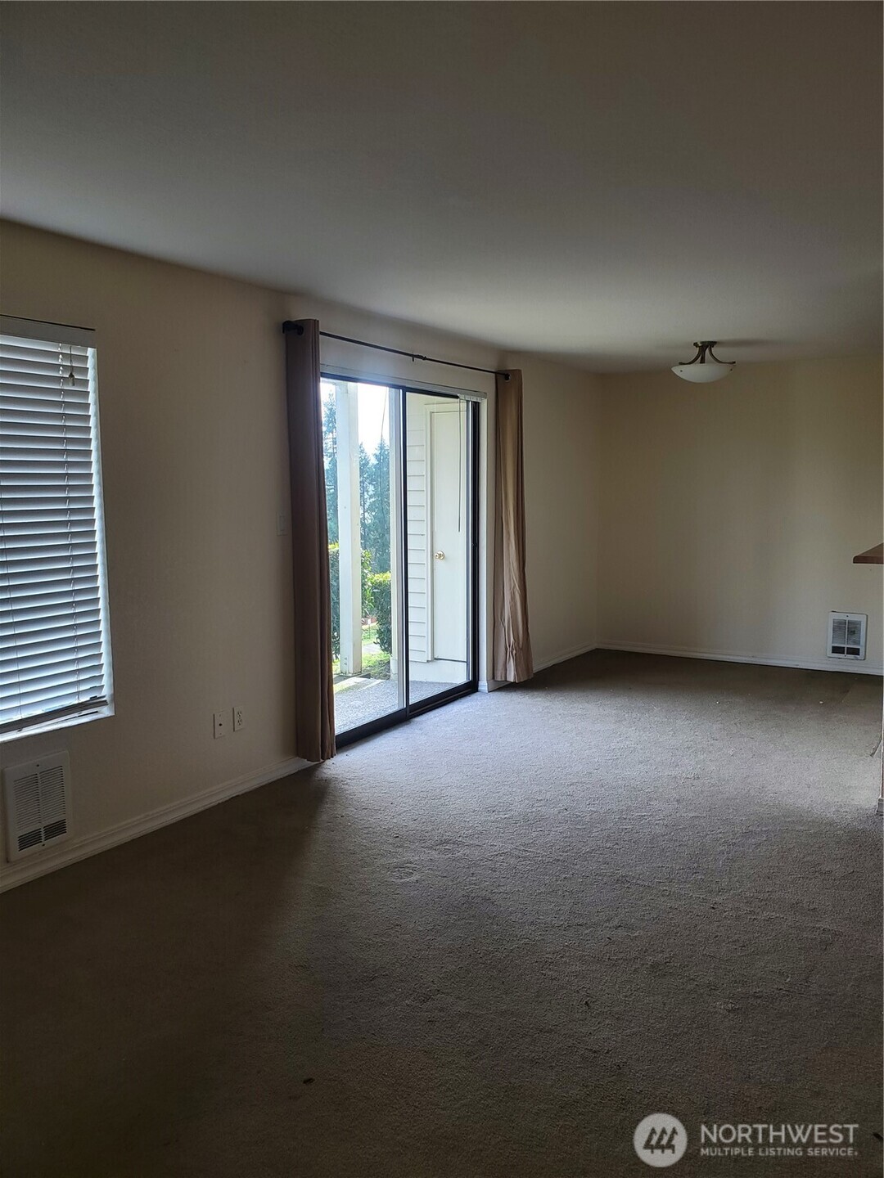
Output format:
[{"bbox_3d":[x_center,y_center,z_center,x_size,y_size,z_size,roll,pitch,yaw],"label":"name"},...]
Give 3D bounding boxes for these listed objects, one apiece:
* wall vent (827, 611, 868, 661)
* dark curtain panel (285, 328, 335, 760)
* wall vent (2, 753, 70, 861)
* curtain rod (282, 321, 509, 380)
[{"bbox_3d":[2.981,0.345,6.509,0.252,0.340,0.025,4,8,32],"label":"wall vent"},{"bbox_3d":[-0.623,-0.216,4.287,0.156,2.107,0.198,4,8,32],"label":"dark curtain panel"},{"bbox_3d":[-1.454,0.777,3.194,0.025,0.333,0.252,4,8,32],"label":"wall vent"},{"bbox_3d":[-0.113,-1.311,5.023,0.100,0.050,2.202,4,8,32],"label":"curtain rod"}]

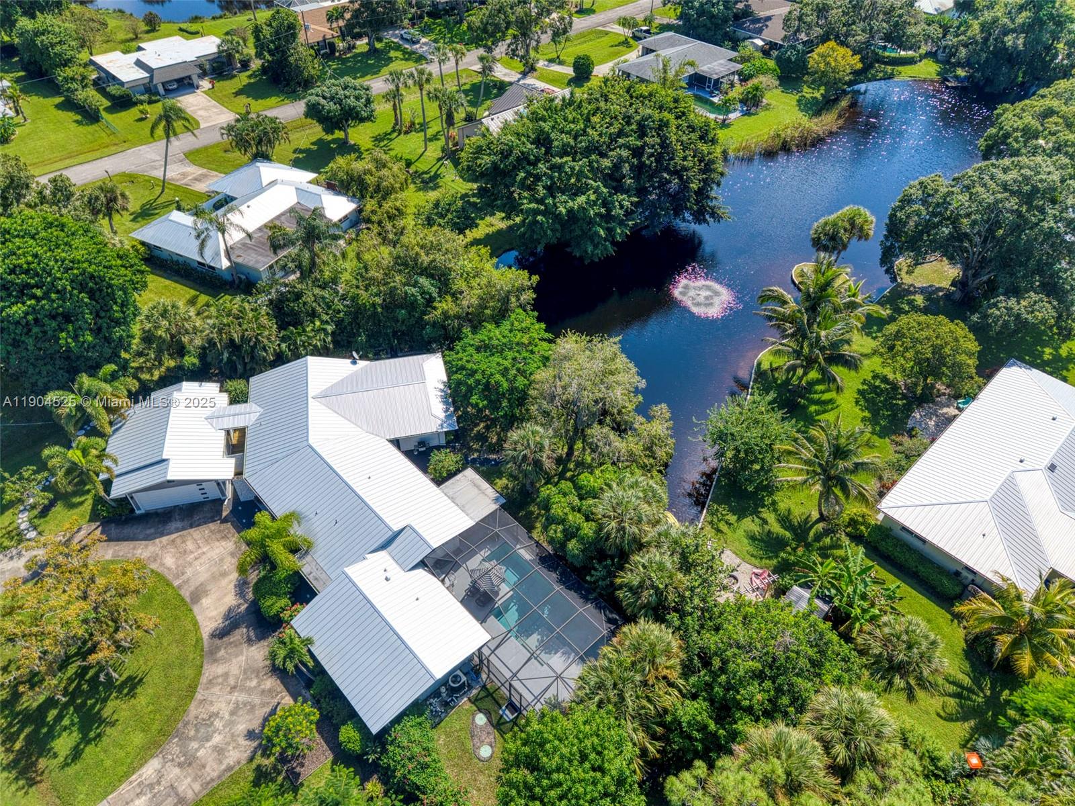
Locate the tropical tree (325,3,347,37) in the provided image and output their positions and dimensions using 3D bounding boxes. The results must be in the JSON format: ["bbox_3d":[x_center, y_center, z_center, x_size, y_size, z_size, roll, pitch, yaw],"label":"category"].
[{"bbox_3d":[-33.051,-63.493,124.137,3.400,5.430,3.400,1,45,0],"label":"tropical tree"}]

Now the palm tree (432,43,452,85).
[{"bbox_3d":[-13.227,-45.661,104.786,2.700,9.100,2.700,2,44,0],"label":"palm tree"}]

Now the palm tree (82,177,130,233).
[{"bbox_3d":[-46.668,-21.060,81.006,4.800,6.390,4.800,1,45,0],"label":"palm tree"}]

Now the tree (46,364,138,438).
[{"bbox_3d":[-34.942,0.713,59.446,6.000,6.600,5.500,2,44,0],"label":"tree"}]

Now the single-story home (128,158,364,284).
[{"bbox_3d":[-30.862,-20.509,82.015,17.600,4.400,19.400,21,49,19],"label":"single-story home"}]

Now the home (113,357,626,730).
[{"bbox_3d":[-12.850,6.725,54.676,27.000,4.900,39.600,-33,54,-29],"label":"home"}]

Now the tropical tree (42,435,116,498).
[{"bbox_3d":[-32.899,5.555,54.880,4.900,6.100,4.800,2,44,0],"label":"tropical tree"}]

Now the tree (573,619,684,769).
[{"bbox_3d":[5.361,16.613,44.189,6.400,6.900,7.200,2,44,0],"label":"tree"}]

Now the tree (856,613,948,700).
[{"bbox_3d":[21.349,15.844,44.719,5.100,6.600,5.100,1,45,0],"label":"tree"}]

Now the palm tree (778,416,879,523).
[{"bbox_3d":[21.726,5.695,56.073,7.300,6.800,6.800,2,44,0],"label":"palm tree"}]

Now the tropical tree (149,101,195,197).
[{"bbox_3d":[-43.032,-30.367,88.642,5.400,10.200,5.000,2,44,0],"label":"tropical tree"}]

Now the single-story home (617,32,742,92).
[{"bbox_3d":[22.257,-55.022,120.508,19.800,4.300,18.200,-33,54,-31],"label":"single-story home"}]

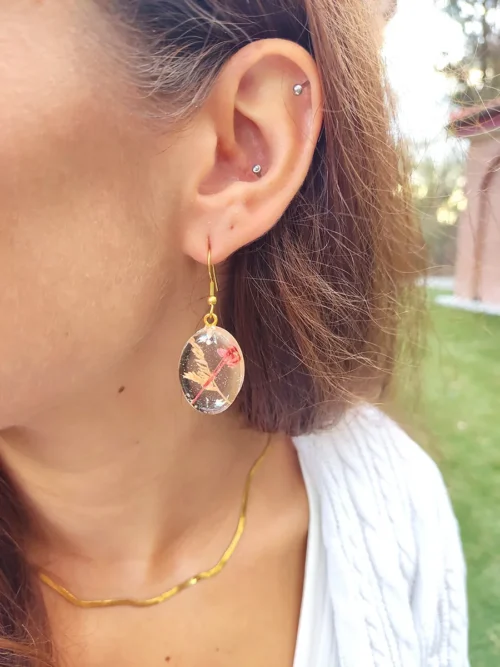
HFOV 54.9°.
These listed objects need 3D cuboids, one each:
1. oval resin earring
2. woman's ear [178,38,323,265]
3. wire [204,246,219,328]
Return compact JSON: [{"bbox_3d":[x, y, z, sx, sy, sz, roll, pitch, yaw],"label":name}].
[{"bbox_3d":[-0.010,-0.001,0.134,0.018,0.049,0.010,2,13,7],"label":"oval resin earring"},{"bbox_3d":[0.002,-0.049,0.133,0.034,0.061,0.021,19,14,8],"label":"woman's ear"},{"bbox_3d":[-0.010,-0.014,0.132,0.004,0.023,0.010,2,13,7],"label":"wire"}]

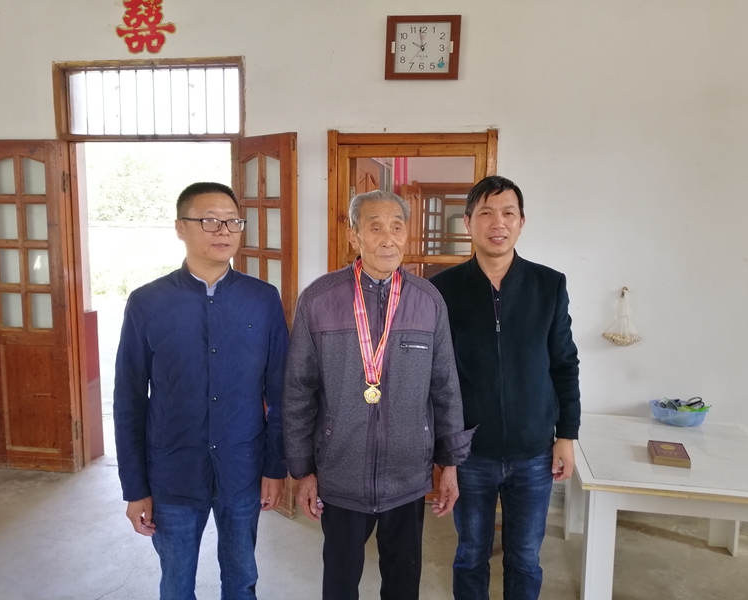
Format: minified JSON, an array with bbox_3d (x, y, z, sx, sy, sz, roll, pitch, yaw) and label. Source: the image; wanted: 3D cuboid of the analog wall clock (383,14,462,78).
[{"bbox_3d":[0.252,-1.293,3.093,0.376,0.308,0.040,4,8,9],"label":"analog wall clock"}]

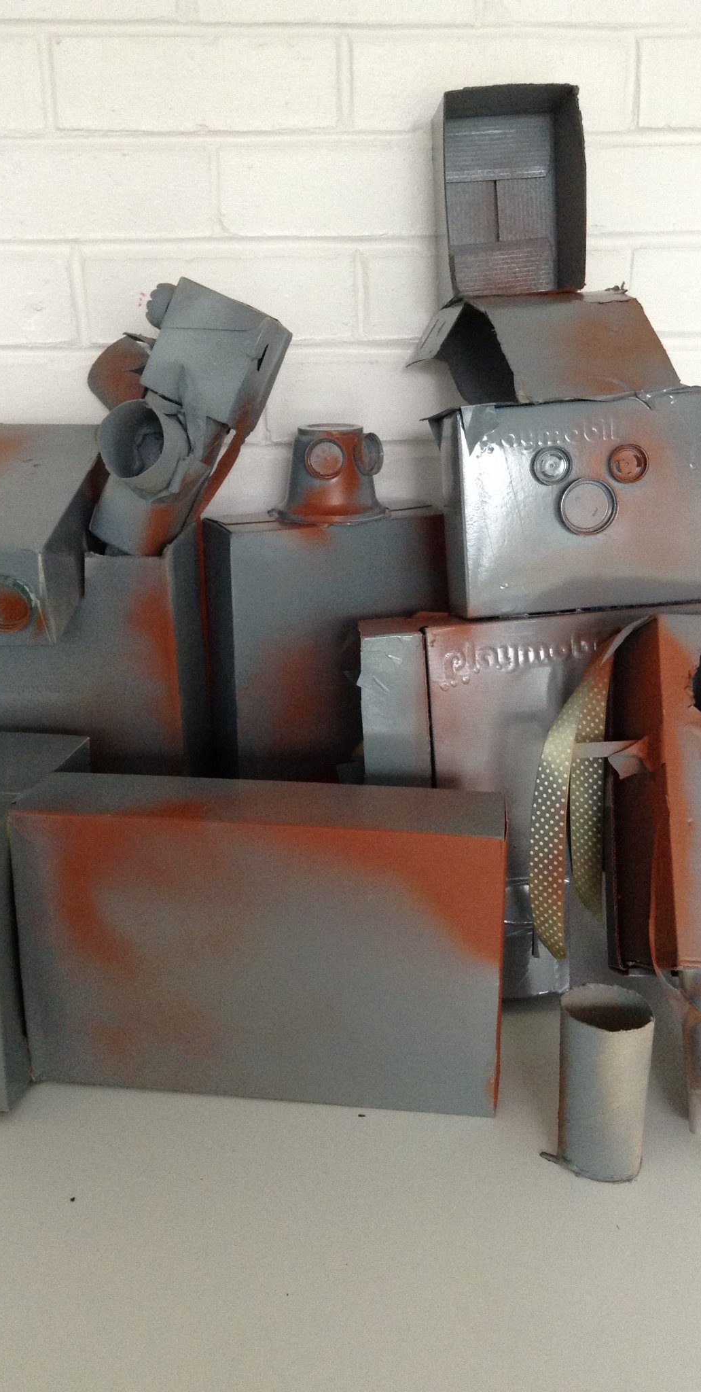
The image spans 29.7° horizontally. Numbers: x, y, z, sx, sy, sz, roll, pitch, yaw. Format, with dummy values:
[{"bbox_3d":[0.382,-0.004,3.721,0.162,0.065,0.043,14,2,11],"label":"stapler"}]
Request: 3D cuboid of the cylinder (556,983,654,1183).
[{"bbox_3d":[0.140,0.214,0.726,0.048,0.096,0.048,0,18,0],"label":"cylinder"}]

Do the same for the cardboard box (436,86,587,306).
[{"bbox_3d":[0.098,-0.316,0.842,0.080,0.114,0.089,-4,15,-1],"label":"cardboard box"}]

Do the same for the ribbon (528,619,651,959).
[{"bbox_3d":[0.140,0.054,0.774,0.060,0.205,0.050,-2,18,-6],"label":"ribbon"}]

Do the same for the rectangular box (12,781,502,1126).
[{"bbox_3d":[-0.051,0.147,0.801,0.281,0.179,0.067,2,18,7],"label":"rectangular box"}]

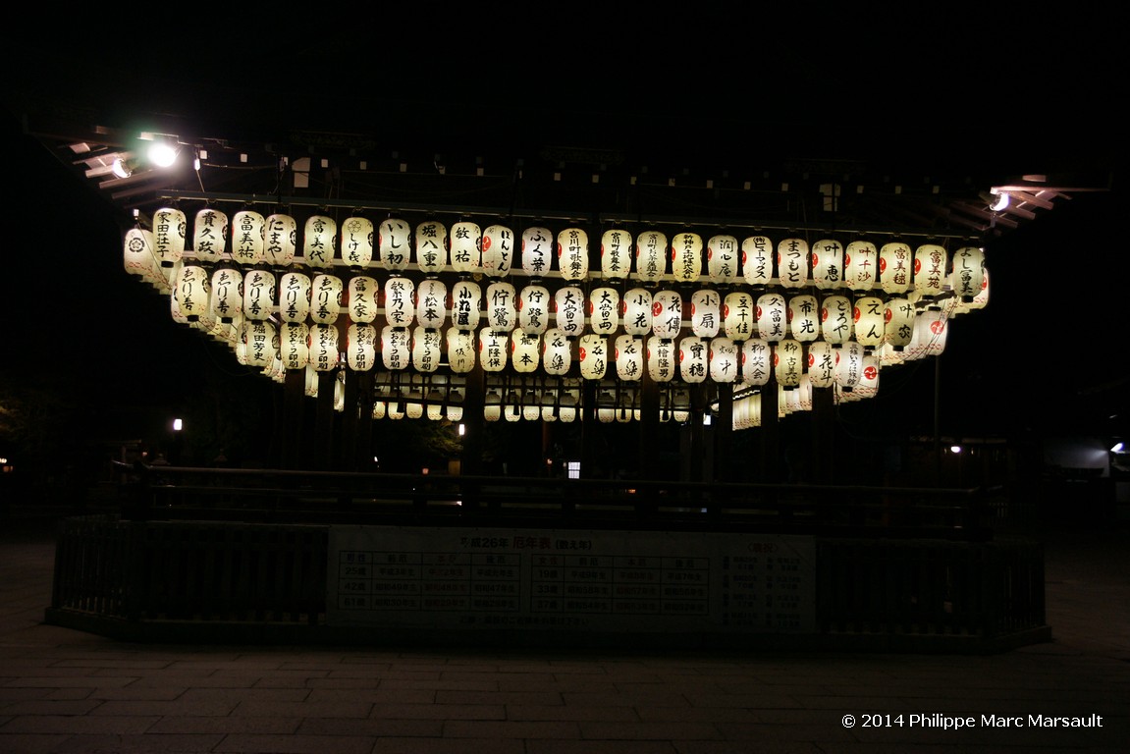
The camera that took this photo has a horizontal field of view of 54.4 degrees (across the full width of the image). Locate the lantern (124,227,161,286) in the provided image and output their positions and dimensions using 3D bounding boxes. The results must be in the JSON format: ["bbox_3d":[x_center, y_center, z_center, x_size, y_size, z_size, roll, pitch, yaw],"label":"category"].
[{"bbox_3d":[-5.129,-1.504,13.303,0.350,0.620,0.350,2,-6,-5],"label":"lantern"}]

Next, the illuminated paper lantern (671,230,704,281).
[{"bbox_3d":[1.297,-1.260,11.610,0.335,0.585,0.335,2,-5,-4],"label":"illuminated paper lantern"}]

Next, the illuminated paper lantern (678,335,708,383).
[{"bbox_3d":[1.610,-0.210,13.804,0.350,0.620,0.350,2,-6,-5],"label":"illuminated paper lantern"}]

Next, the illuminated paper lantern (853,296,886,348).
[{"bbox_3d":[3.491,-0.630,12.582,0.335,0.570,0.335,3,-6,-9],"label":"illuminated paper lantern"}]

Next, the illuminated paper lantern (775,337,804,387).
[{"bbox_3d":[2.826,-0.174,13.904,0.350,0.620,0.350,2,-6,-5],"label":"illuminated paper lantern"}]

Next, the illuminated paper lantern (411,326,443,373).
[{"bbox_3d":[-1.589,-0.329,12.705,0.310,0.540,0.310,2,-6,-4],"label":"illuminated paper lantern"}]

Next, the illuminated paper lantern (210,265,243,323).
[{"bbox_3d":[-3.900,-0.959,12.707,0.350,0.620,0.350,2,-6,-5],"label":"illuminated paper lantern"}]

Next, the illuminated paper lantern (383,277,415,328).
[{"bbox_3d":[-1.831,-0.817,12.187,0.335,0.570,0.335,2,-6,-3],"label":"illuminated paper lantern"}]

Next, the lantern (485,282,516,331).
[{"bbox_3d":[-0.699,-0.769,12.215,0.310,0.540,0.310,2,-6,-4],"label":"lantern"}]

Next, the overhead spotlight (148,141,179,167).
[{"bbox_3d":[-4.001,-2.226,10.949,0.290,0.260,0.250,2,16,-1],"label":"overhead spotlight"}]

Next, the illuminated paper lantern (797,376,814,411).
[{"bbox_3d":[3.827,0.245,17.166,0.350,0.620,0.350,2,-6,-5],"label":"illuminated paper lantern"}]

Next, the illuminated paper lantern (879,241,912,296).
[{"bbox_3d":[3.647,-1.178,12.094,0.335,0.570,0.335,2,-6,-7],"label":"illuminated paper lantern"}]

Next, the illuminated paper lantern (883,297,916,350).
[{"bbox_3d":[3.695,-0.591,12.145,0.335,0.585,0.335,2,-5,-4],"label":"illuminated paper lantern"}]

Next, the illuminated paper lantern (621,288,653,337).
[{"bbox_3d":[0.830,-0.725,12.384,0.335,0.570,0.335,2,-6,-4],"label":"illuminated paper lantern"}]

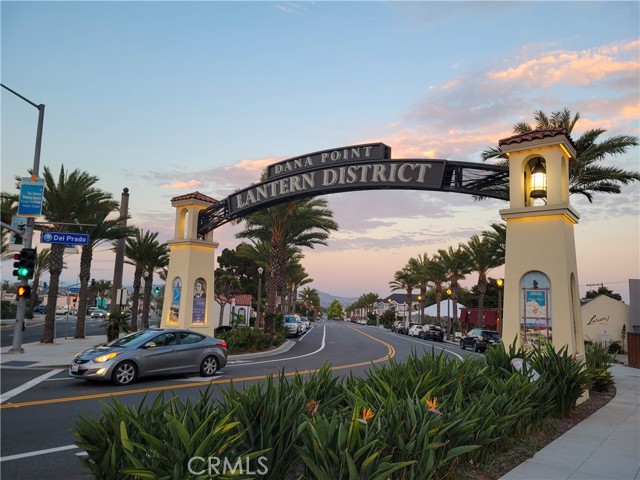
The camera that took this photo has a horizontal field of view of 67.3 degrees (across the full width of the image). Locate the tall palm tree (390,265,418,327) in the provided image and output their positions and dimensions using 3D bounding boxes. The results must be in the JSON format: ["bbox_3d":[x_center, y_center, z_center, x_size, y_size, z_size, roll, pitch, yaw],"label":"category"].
[{"bbox_3d":[12.519,8.448,68.576,4.000,9.070,4.000,2,-7,0],"label":"tall palm tree"}]

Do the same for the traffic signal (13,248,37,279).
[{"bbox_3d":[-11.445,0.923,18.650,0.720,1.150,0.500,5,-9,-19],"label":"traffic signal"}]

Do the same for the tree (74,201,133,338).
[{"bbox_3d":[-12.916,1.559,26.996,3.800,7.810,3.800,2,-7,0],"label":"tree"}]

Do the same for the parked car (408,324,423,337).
[{"bbox_3d":[11.678,10.804,57.413,1.780,1.520,4.200,1,-9,1],"label":"parked car"}]

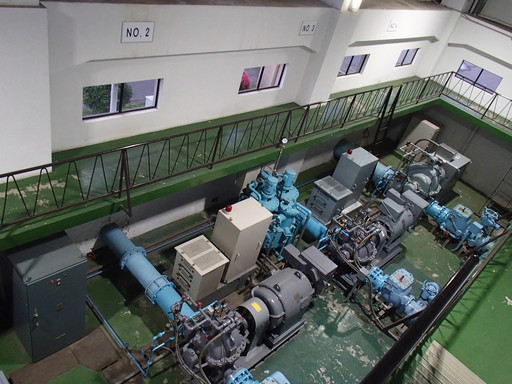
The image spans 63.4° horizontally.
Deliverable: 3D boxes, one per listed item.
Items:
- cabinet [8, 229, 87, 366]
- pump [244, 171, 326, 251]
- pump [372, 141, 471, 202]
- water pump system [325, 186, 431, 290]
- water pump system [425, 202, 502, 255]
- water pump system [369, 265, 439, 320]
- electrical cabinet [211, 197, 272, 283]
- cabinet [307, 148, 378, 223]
[{"bbox_3d":[-3.457,1.838,6.979,0.622,1.952,0.922,38,39,28],"label":"cabinet"},{"bbox_3d":[0.822,0.488,11.040,1.716,1.659,1.859,38,39,28],"label":"pump"},{"bbox_3d":[6.087,-0.540,14.947,1.680,1.501,3.718,38,39,28],"label":"pump"},{"bbox_3d":[3.497,1.234,11.663,1.466,1.073,4.111,38,39,28],"label":"water pump system"},{"bbox_3d":[6.940,0.927,13.635,2.038,0.822,1.680,38,39,28],"label":"water pump system"},{"bbox_3d":[3.545,2.331,10.210,1.359,0.751,1.073,38,39,28],"label":"water pump system"},{"bbox_3d":[-0.378,1.084,9.290,0.701,1.573,1.001,38,39,28],"label":"electrical cabinet"},{"bbox_3d":[2.680,-0.218,12.487,0.901,1.573,2.159,38,39,28],"label":"cabinet"}]

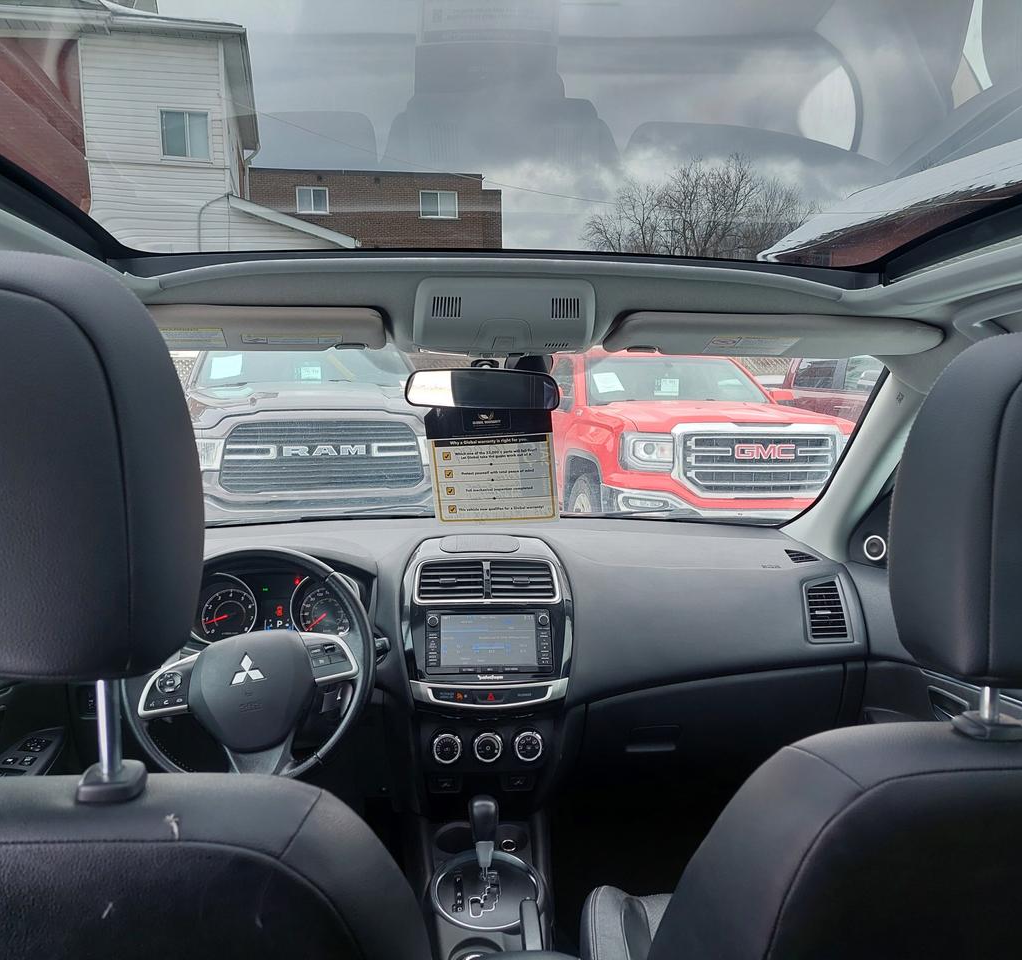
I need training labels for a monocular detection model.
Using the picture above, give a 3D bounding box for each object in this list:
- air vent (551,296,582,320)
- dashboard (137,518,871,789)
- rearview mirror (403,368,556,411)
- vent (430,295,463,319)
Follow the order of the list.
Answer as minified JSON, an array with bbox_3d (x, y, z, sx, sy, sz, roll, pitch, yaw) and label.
[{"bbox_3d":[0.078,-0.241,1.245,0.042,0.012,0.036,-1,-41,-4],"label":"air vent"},{"bbox_3d":[-0.047,0.275,1.622,1.390,0.410,0.470,-1,4,-4],"label":"dashboard"},{"bbox_3d":[-0.044,-0.141,1.365,0.240,0.062,0.045,1,6,11],"label":"rearview mirror"},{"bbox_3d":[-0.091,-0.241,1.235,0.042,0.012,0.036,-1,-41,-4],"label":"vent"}]

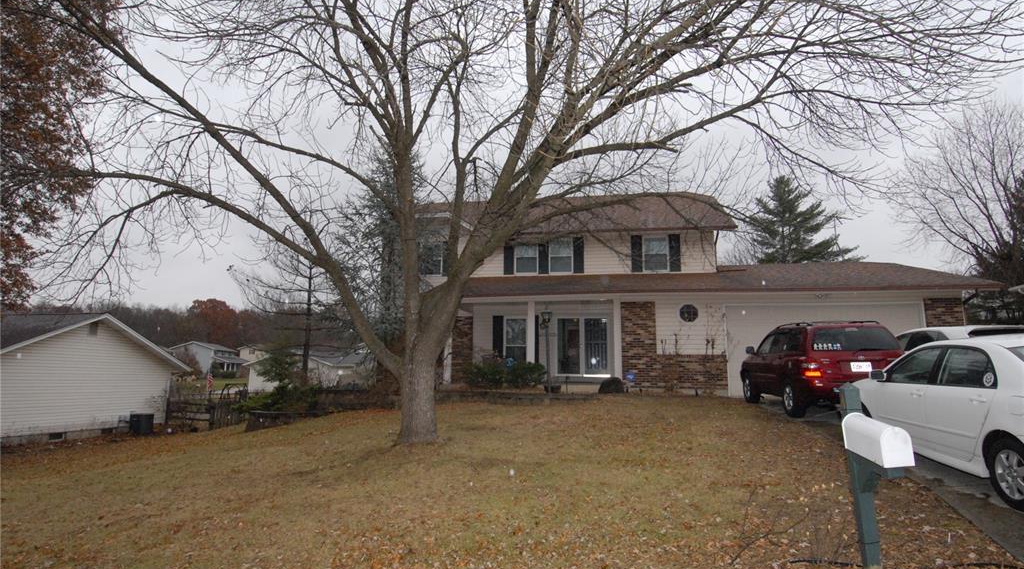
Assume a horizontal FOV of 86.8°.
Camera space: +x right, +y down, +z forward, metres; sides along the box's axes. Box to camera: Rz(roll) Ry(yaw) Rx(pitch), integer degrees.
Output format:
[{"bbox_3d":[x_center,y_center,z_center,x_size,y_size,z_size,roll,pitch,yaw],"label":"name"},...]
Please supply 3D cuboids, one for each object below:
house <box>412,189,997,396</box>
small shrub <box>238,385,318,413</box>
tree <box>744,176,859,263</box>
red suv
[{"bbox_3d":[4.387,-0.018,20.286,17.300,7.700,11.200,-1,-9,9],"label":"house"},{"bbox_3d":[-7.217,3.576,16.654,2.400,0.950,1.700,0,-8,0],"label":"small shrub"},{"bbox_3d":[17.696,-0.327,33.415,7.500,13.200,7.500,0,-8,0],"label":"tree"},{"bbox_3d":[6.270,1.770,11.400,1.830,1.730,4.690,-1,-9,9],"label":"red suv"}]

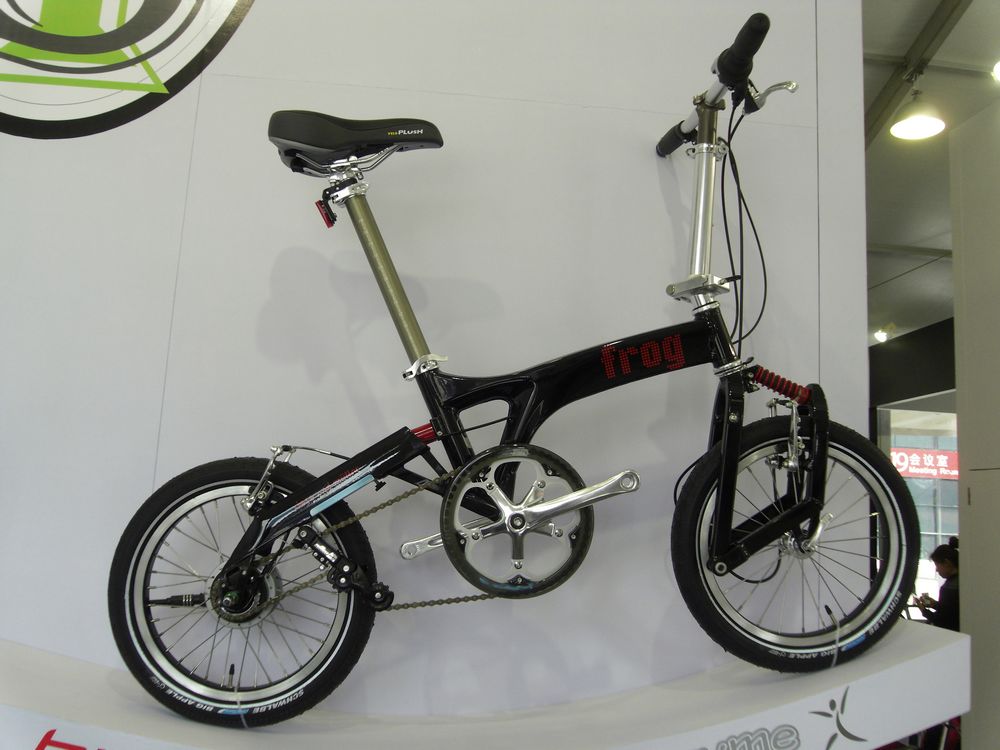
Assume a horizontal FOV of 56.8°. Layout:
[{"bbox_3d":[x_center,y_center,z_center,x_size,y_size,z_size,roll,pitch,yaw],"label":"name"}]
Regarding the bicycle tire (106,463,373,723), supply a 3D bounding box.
[{"bbox_3d":[-0.387,0.326,1.394,0.402,0.402,0.052,-4,-4,-4],"label":"bicycle tire"}]

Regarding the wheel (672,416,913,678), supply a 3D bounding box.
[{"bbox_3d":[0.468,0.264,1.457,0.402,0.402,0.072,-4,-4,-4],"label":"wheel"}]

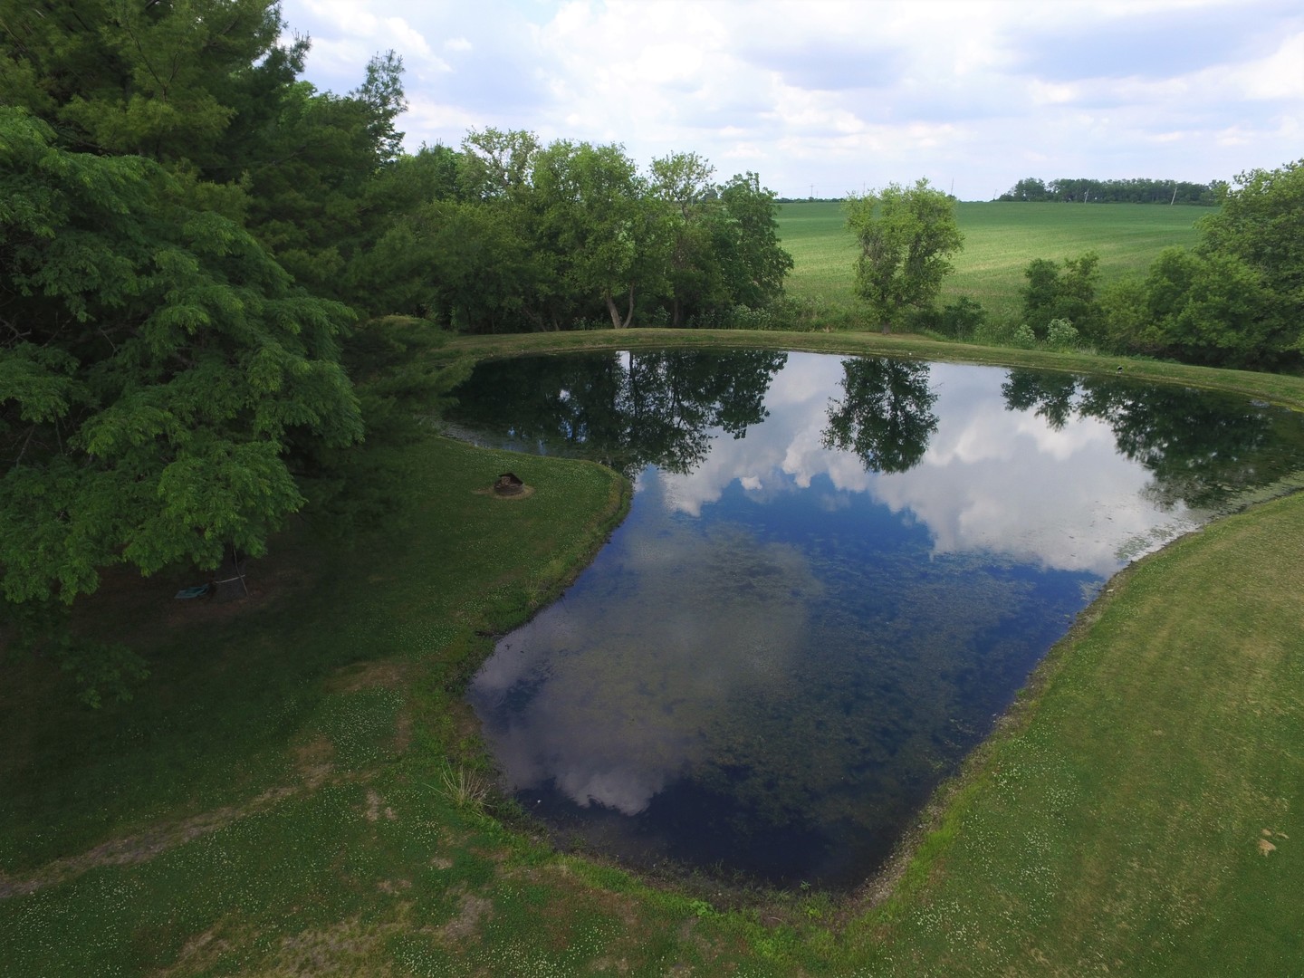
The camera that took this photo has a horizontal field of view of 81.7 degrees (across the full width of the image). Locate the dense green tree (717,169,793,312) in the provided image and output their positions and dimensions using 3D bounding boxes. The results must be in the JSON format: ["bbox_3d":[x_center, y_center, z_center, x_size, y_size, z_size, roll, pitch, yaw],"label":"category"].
[{"bbox_3d":[6.990,-16.710,51.430,5.180,9.130,5.180,0,21,0],"label":"dense green tree"}]

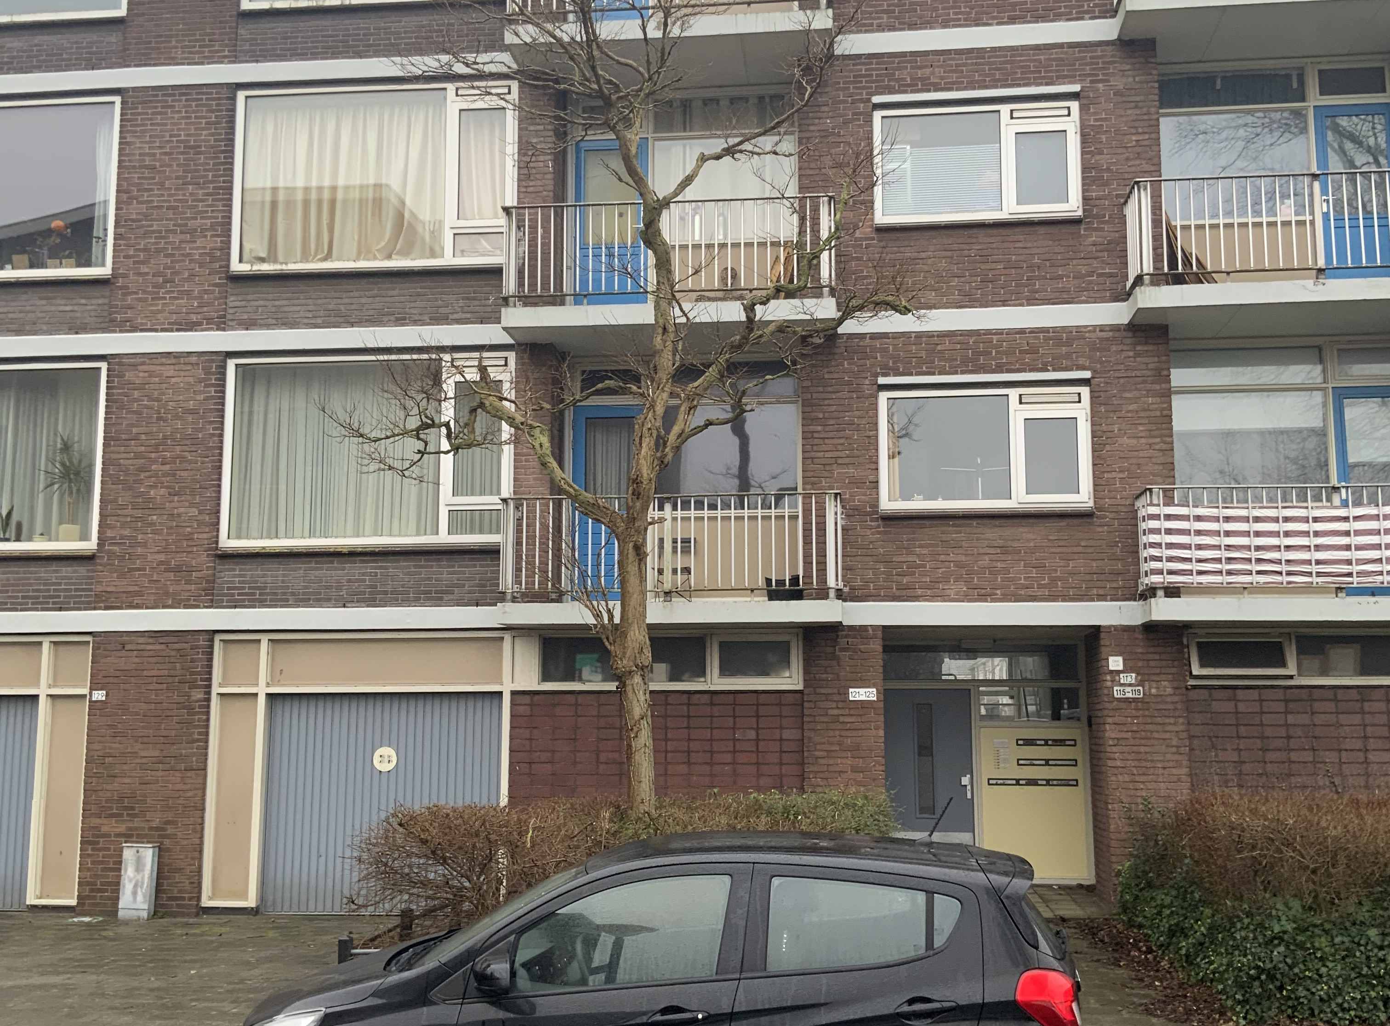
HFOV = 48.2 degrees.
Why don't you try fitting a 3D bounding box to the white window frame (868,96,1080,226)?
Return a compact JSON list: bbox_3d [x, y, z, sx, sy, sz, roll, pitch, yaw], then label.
[{"bbox_3d":[2.723,-3.376,14.949,1.953,1.175,0.120,-1,-8,6],"label":"white window frame"}]

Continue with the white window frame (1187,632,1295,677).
[{"bbox_3d":[5.023,1.297,14.260,0.942,0.429,0.120,-1,-8,7],"label":"white window frame"}]

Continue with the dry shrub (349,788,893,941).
[{"bbox_3d":[-0.524,2.820,11.861,4.054,1.255,1.500,-1,-8,6],"label":"dry shrub"}]

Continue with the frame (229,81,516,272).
[{"bbox_3d":[-3.295,-3.430,15.951,3.008,2.010,0.120,-1,-8,7],"label":"frame"}]

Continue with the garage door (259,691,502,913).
[{"bbox_3d":[-2.964,2.762,14.788,2.318,2.080,0.100,-1,-8,6],"label":"garage door"}]

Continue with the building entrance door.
[{"bbox_3d":[2.340,2.706,15.479,0.900,1.924,0.080,-1,-8,7],"label":"building entrance door"}]

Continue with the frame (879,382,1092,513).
[{"bbox_3d":[2.765,-0.595,14.794,1.987,1.210,0.120,-1,-8,7],"label":"frame"}]

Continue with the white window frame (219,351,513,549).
[{"bbox_3d":[-3.222,-0.606,15.246,2.917,1.889,0.120,-1,-8,6],"label":"white window frame"}]

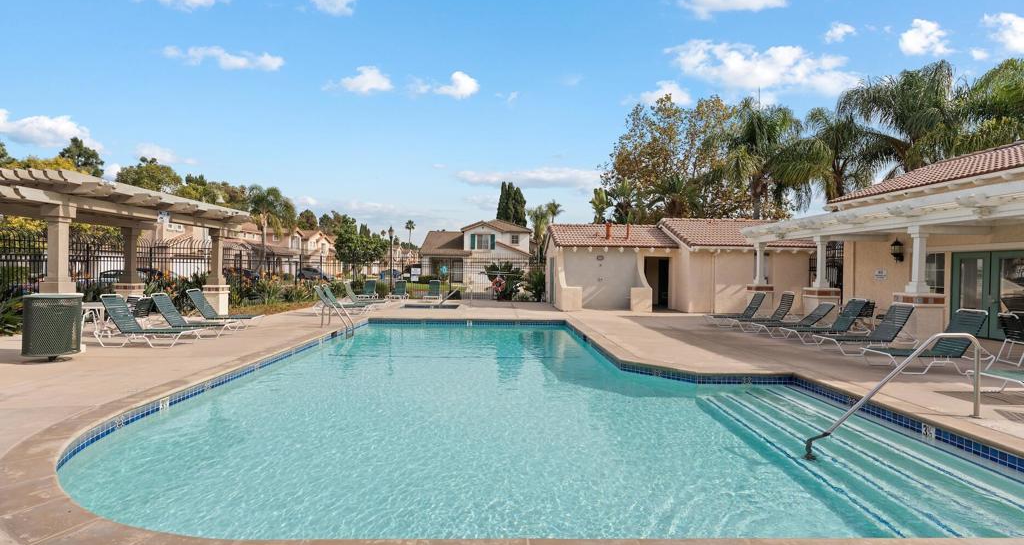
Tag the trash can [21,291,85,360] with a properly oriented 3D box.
[{"bbox_3d":[-7.950,0.973,7.900,0.710,1.120,0.710,0,1,-45],"label":"trash can"}]

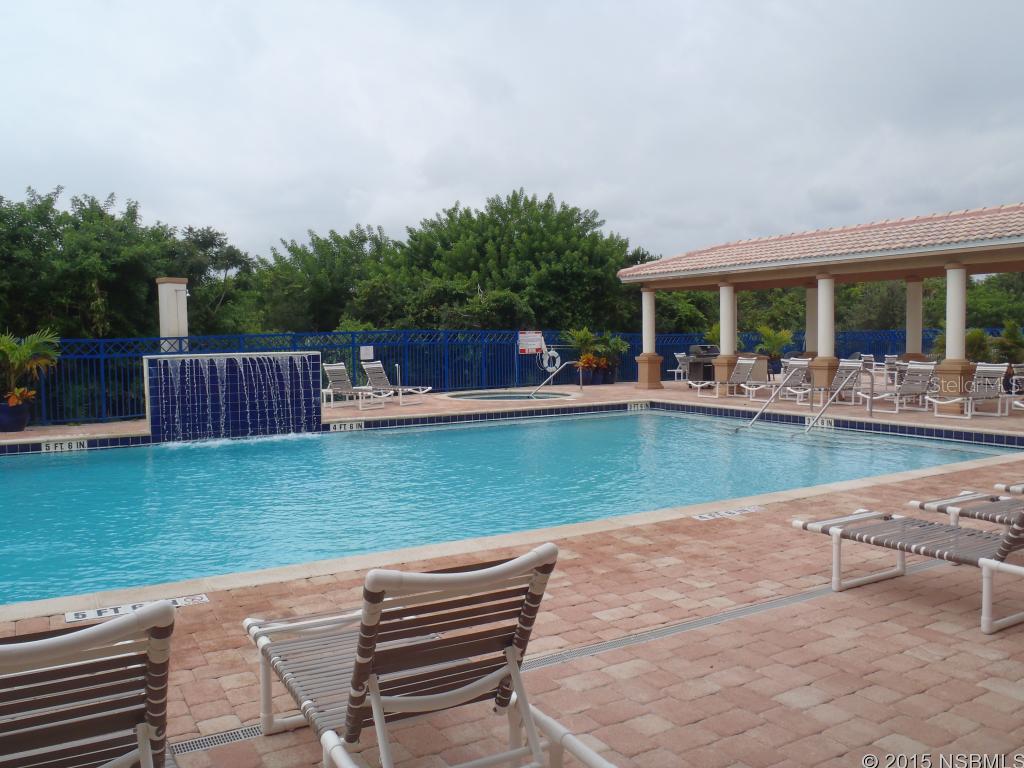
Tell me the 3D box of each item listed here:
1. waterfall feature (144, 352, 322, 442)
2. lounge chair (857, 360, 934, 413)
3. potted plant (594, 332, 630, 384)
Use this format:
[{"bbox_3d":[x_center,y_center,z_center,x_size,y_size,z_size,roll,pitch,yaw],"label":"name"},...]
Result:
[{"bbox_3d":[-4.630,0.198,13.937,2.800,1.384,0.480,-3,4,-28],"label":"waterfall feature"},{"bbox_3d":[6.907,0.039,14.584,1.700,0.850,0.640,-3,4,-28],"label":"lounge chair"},{"bbox_3d":[2.839,-0.720,23.400,1.050,1.470,1.050,-1,4,0],"label":"potted plant"}]

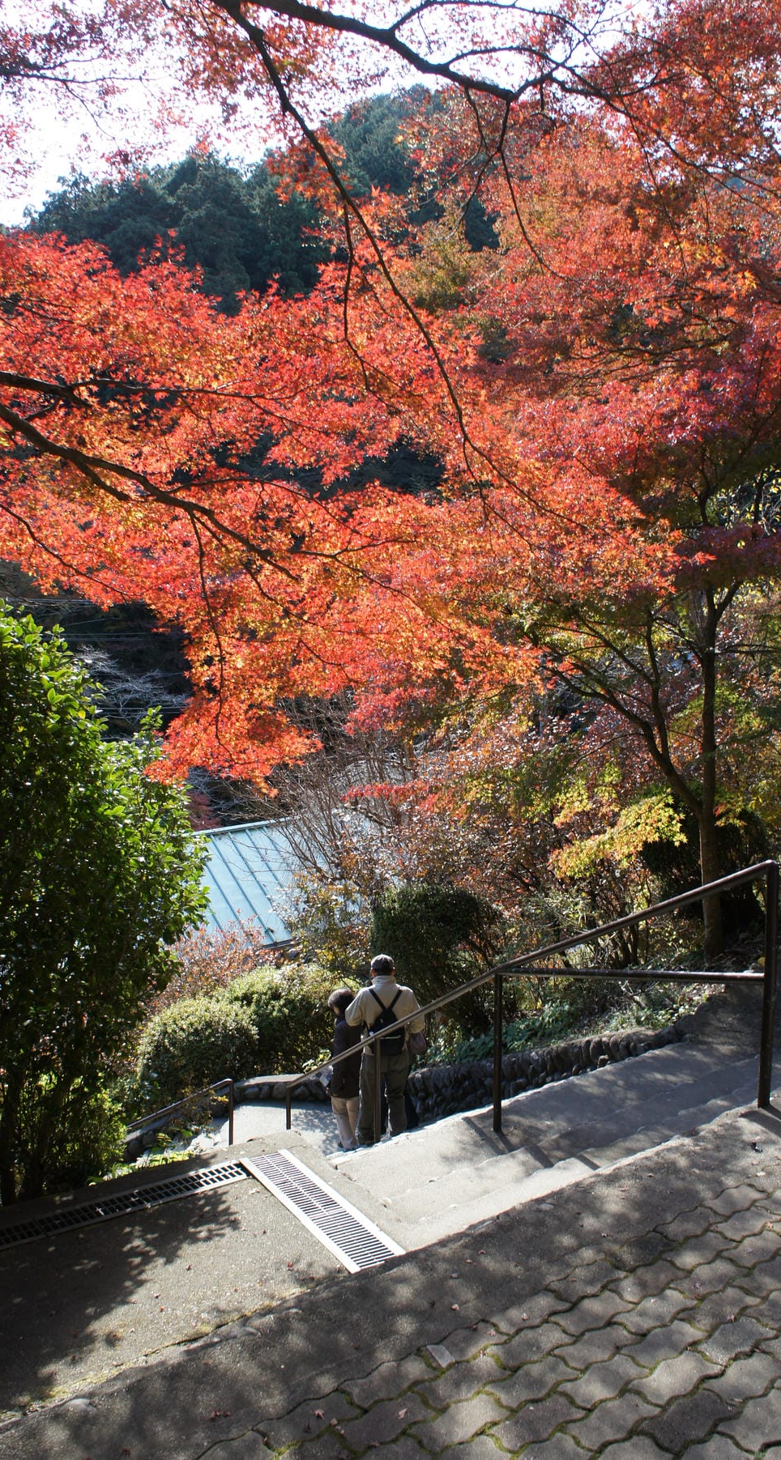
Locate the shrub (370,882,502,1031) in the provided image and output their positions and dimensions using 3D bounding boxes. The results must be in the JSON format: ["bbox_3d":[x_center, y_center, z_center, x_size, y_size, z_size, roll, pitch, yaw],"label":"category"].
[{"bbox_3d":[0.453,2.316,11.000,1.300,1.525,1.300,0,1,0],"label":"shrub"}]

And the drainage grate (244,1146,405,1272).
[{"bbox_3d":[-0.249,1.592,3.645,0.185,0.030,0.922,-1,1,-29],"label":"drainage grate"}]

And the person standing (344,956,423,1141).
[{"bbox_3d":[-0.055,2.787,9.550,0.640,1.663,0.420,0,1,-10],"label":"person standing"}]

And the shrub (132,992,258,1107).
[{"bbox_3d":[-2.013,3.399,11.400,1.270,1.248,1.200,0,1,-10],"label":"shrub"}]

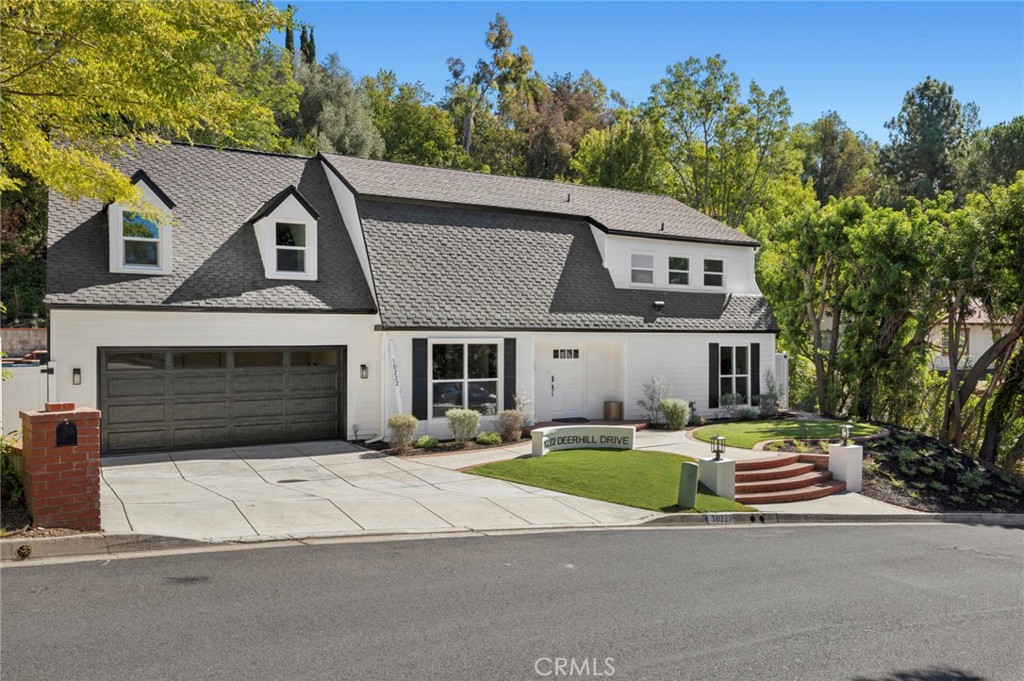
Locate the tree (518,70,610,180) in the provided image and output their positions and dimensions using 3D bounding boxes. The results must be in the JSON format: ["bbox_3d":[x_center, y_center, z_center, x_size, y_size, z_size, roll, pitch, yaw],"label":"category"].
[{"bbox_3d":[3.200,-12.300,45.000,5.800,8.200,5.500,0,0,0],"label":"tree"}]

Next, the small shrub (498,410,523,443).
[{"bbox_3d":[-0.035,1.956,17.000,0.550,0.760,0.540,0,0,0],"label":"small shrub"}]

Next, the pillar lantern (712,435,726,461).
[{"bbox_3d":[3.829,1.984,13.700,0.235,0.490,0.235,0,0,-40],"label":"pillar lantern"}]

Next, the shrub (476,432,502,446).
[{"bbox_3d":[-0.527,2.318,17.300,0.620,0.330,0.550,0,0,0],"label":"shrub"}]

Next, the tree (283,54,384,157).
[{"bbox_3d":[-8.600,-9.000,36.000,5.200,10.000,5.200,0,0,0],"label":"tree"}]

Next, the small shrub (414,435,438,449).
[{"bbox_3d":[-1.938,2.290,16.750,0.550,0.320,0.500,0,0,0],"label":"small shrub"}]

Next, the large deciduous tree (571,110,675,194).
[{"bbox_3d":[5.300,-6.200,36.000,5.200,10.000,5.200,0,0,0],"label":"large deciduous tree"}]

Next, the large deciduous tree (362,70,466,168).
[{"bbox_3d":[-5.000,-8.900,38.000,5.500,10.000,5.500,0,0,0],"label":"large deciduous tree"}]

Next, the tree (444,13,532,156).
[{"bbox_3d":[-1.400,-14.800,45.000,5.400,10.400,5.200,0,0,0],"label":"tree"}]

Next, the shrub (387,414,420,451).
[{"bbox_3d":[-2.331,1.946,15.800,0.660,0.790,0.630,0,0,0],"label":"shrub"}]

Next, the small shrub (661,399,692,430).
[{"bbox_3d":[4.386,1.973,19.700,0.830,0.820,0.800,0,0,0],"label":"small shrub"}]

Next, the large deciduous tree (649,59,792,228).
[{"bbox_3d":[10.158,-7.400,36.000,7.300,13.000,7.000,0,0,0],"label":"large deciduous tree"}]

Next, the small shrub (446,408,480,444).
[{"bbox_3d":[-1.096,1.932,16.700,0.760,0.790,0.700,0,0,0],"label":"small shrub"}]

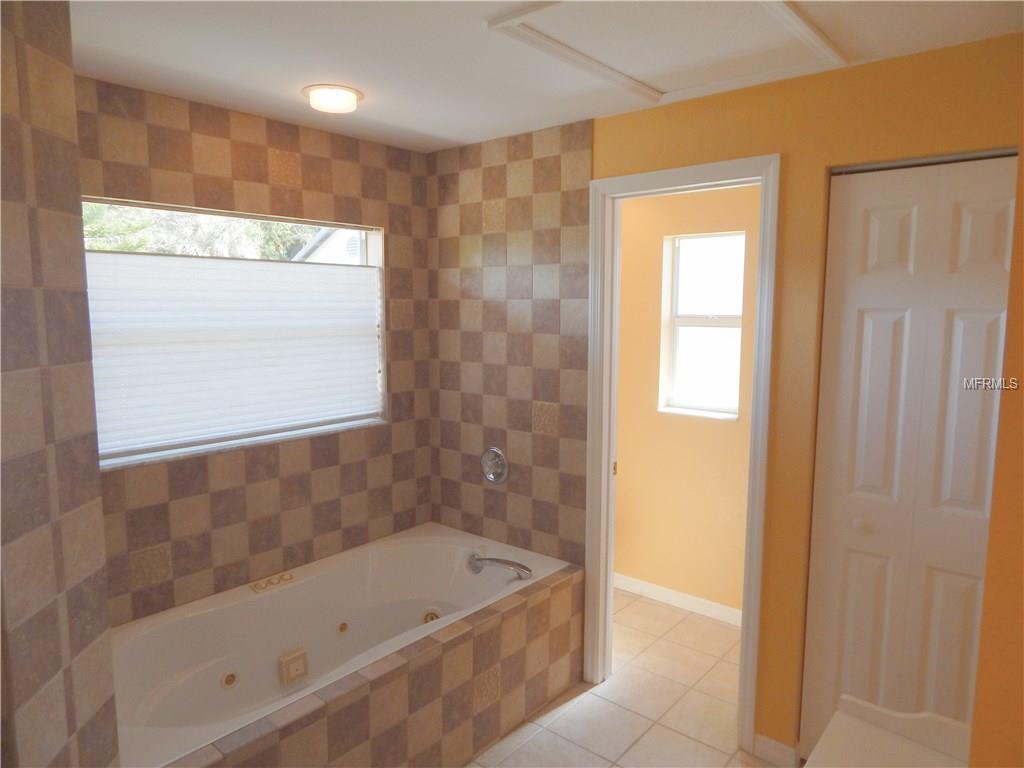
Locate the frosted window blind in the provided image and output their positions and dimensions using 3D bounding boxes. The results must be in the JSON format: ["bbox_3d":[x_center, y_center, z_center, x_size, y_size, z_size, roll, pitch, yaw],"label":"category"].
[{"bbox_3d":[-1.053,-0.154,2.661,0.035,0.698,1.255,6,9,40],"label":"frosted window blind"}]

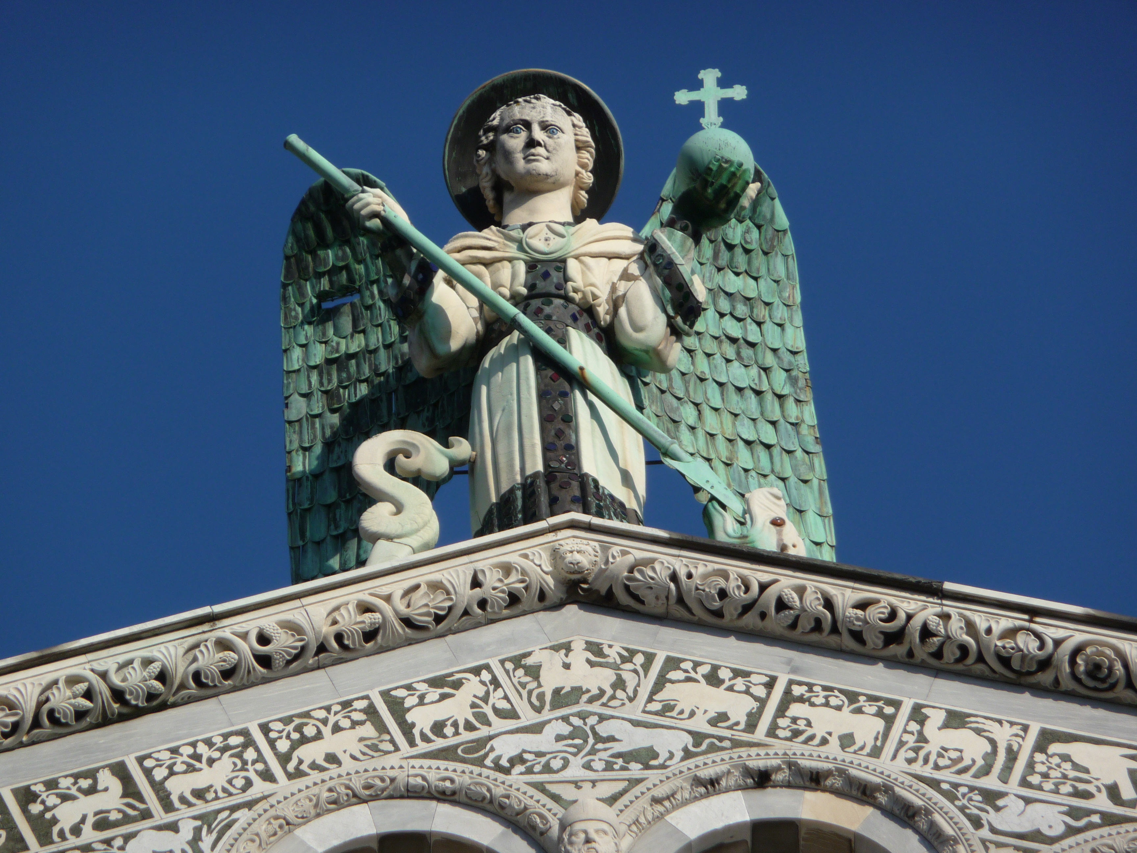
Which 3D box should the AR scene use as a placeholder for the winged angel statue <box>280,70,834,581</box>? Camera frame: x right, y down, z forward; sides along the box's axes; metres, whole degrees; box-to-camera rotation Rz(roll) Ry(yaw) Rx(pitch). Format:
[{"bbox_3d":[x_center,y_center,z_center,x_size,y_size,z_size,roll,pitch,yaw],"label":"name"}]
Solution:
[{"bbox_3d":[-0.145,-0.515,49.839,2.861,4.032,1.200,-2,-47,-2],"label":"winged angel statue"}]

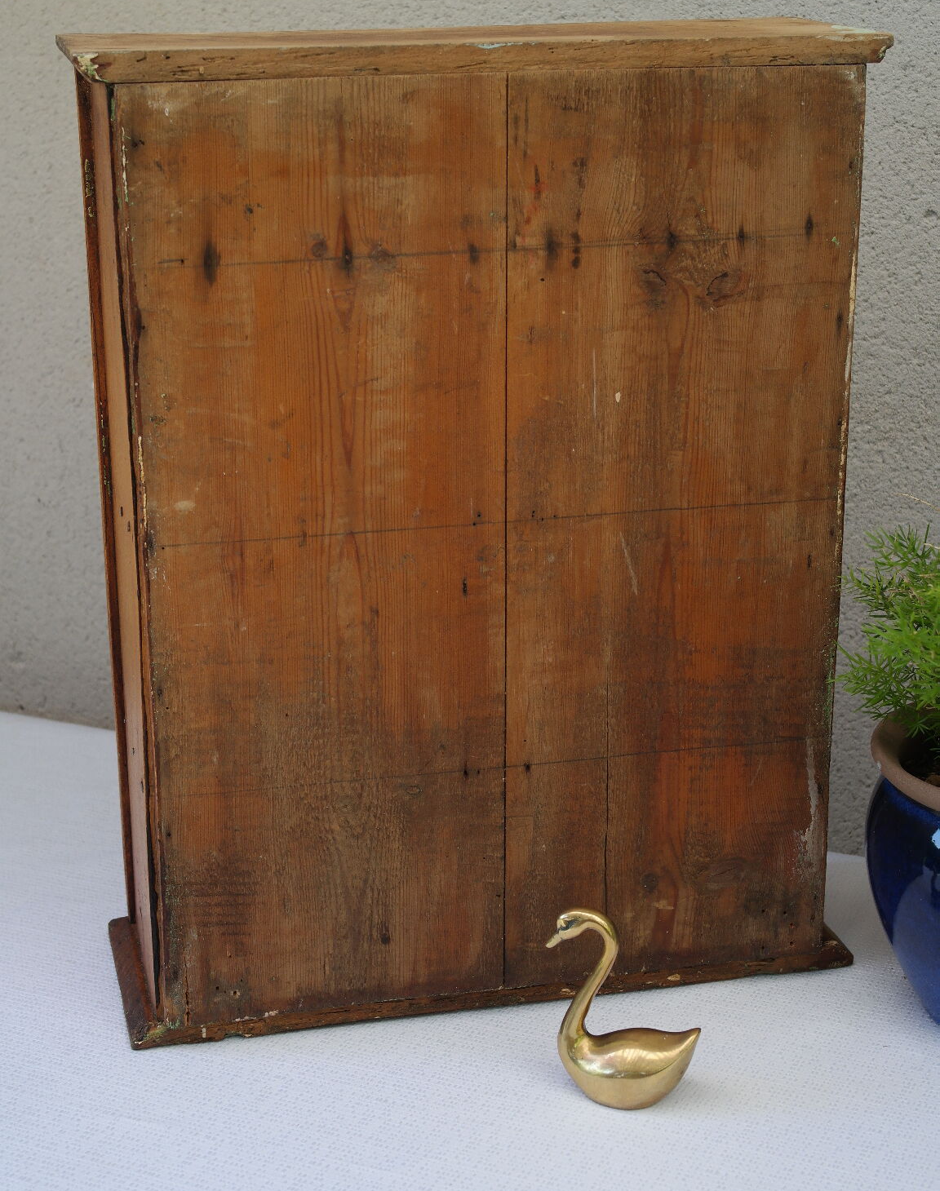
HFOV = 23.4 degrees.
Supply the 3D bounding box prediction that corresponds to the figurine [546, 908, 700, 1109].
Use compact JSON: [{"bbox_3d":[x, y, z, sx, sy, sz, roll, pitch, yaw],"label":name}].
[{"bbox_3d":[0.086,0.227,1.267,0.091,0.121,0.042,-5,18,-13],"label":"figurine"}]

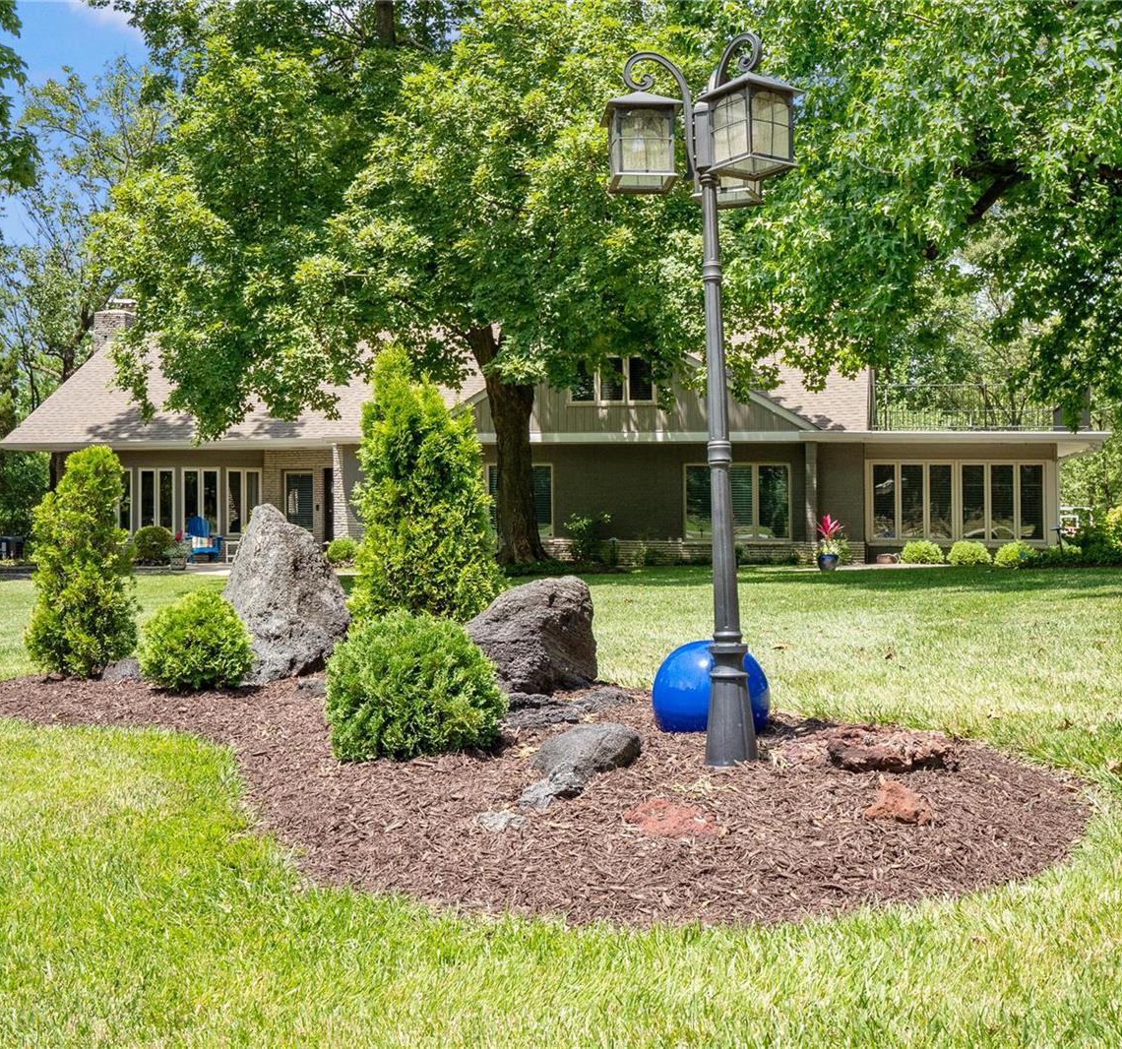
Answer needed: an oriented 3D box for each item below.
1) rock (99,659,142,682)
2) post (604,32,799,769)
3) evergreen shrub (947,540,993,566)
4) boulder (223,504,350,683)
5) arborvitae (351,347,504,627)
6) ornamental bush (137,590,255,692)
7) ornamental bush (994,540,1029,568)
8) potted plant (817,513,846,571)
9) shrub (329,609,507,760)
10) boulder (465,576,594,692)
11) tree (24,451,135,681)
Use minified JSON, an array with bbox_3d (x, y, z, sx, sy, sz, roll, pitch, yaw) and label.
[{"bbox_3d":[-2.151,0.713,7.700,0.260,0.130,0.200,0,0,0],"label":"rock"},{"bbox_3d":[0.450,-0.353,4.750,0.580,2.150,0.600,-2,0,0],"label":"post"},{"bbox_3d":[8.433,0.610,32.500,0.940,0.540,0.880,0,0,0],"label":"evergreen shrub"},{"bbox_3d":[-1.377,0.350,7.900,0.640,0.900,0.520,0,0,0],"label":"boulder"},{"bbox_3d":[-0.619,-0.025,7.300,0.710,1.590,0.680,0,0,0],"label":"arborvitae"},{"bbox_3d":[-1.764,0.562,7.600,0.550,0.475,0.540,0,0,0],"label":"ornamental bush"},{"bbox_3d":[9.450,0.617,32.900,0.780,0.580,0.760,0,0,0],"label":"ornamental bush"},{"bbox_3d":[5.399,0.368,31.400,0.600,1.130,0.580,0,0,0],"label":"potted plant"},{"bbox_3d":[-0.509,0.545,5.500,0.620,0.490,0.600,0,0,0],"label":"shrub"},{"bbox_3d":[-0.135,0.506,7.200,0.600,0.540,0.500,0,0,0],"label":"boulder"},{"bbox_3d":[-2.499,0.195,8.200,0.580,1.210,0.560,0,0,0],"label":"tree"}]

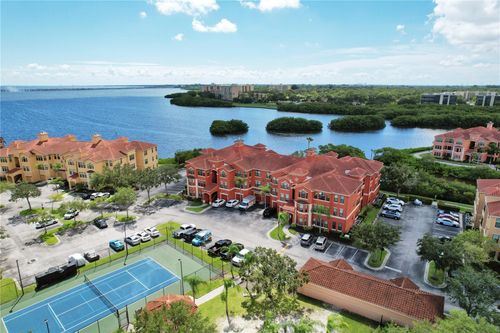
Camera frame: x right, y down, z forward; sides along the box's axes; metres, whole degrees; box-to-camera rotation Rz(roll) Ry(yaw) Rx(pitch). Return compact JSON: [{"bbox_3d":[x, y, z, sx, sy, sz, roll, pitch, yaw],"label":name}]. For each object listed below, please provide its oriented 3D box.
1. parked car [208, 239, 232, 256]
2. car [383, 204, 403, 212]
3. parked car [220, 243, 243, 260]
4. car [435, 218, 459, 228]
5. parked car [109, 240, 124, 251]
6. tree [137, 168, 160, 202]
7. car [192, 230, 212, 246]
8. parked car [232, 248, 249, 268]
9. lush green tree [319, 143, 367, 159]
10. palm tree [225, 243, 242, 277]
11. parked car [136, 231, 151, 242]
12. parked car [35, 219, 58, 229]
[{"bbox_3d":[-6.073,16.920,63.309,1.950,1.850,5.500,13,20,40],"label":"parked car"},{"bbox_3d":[39.867,11.606,85.201,4.600,1.500,1.850,8,17,29],"label":"car"},{"bbox_3d":[-3.694,17.384,62.679,1.900,1.750,5.000,14,20,42],"label":"parked car"},{"bbox_3d":[49.029,13.970,75.597,4.750,1.450,1.830,8,17,29],"label":"car"},{"bbox_3d":[-29.019,17.167,66.574,4.100,1.480,1.800,13,20,40],"label":"parked car"},{"bbox_3d":[-29.921,5.934,89.677,7.100,9.900,7.100,0,15,0],"label":"tree"},{"bbox_3d":[-10.539,16.042,67.761,1.900,1.750,4.600,14,20,42],"label":"car"},{"bbox_3d":[-1.244,17.949,60.232,1.950,1.770,4.750,13,19,39],"label":"parked car"},{"bbox_3d":[35.226,-1.968,117.420,17.000,12.400,13.000,0,15,0],"label":"lush green tree"},{"bbox_3d":[-2.850,16.904,53.920,2.900,6.700,2.900,0,15,0],"label":"palm tree"},{"bbox_3d":[-24.775,15.554,69.820,1.820,1.450,4.550,-13,20,-41],"label":"parked car"},{"bbox_3d":[-49.523,14.038,74.587,4.800,1.500,1.850,-14,20,-43],"label":"parked car"}]

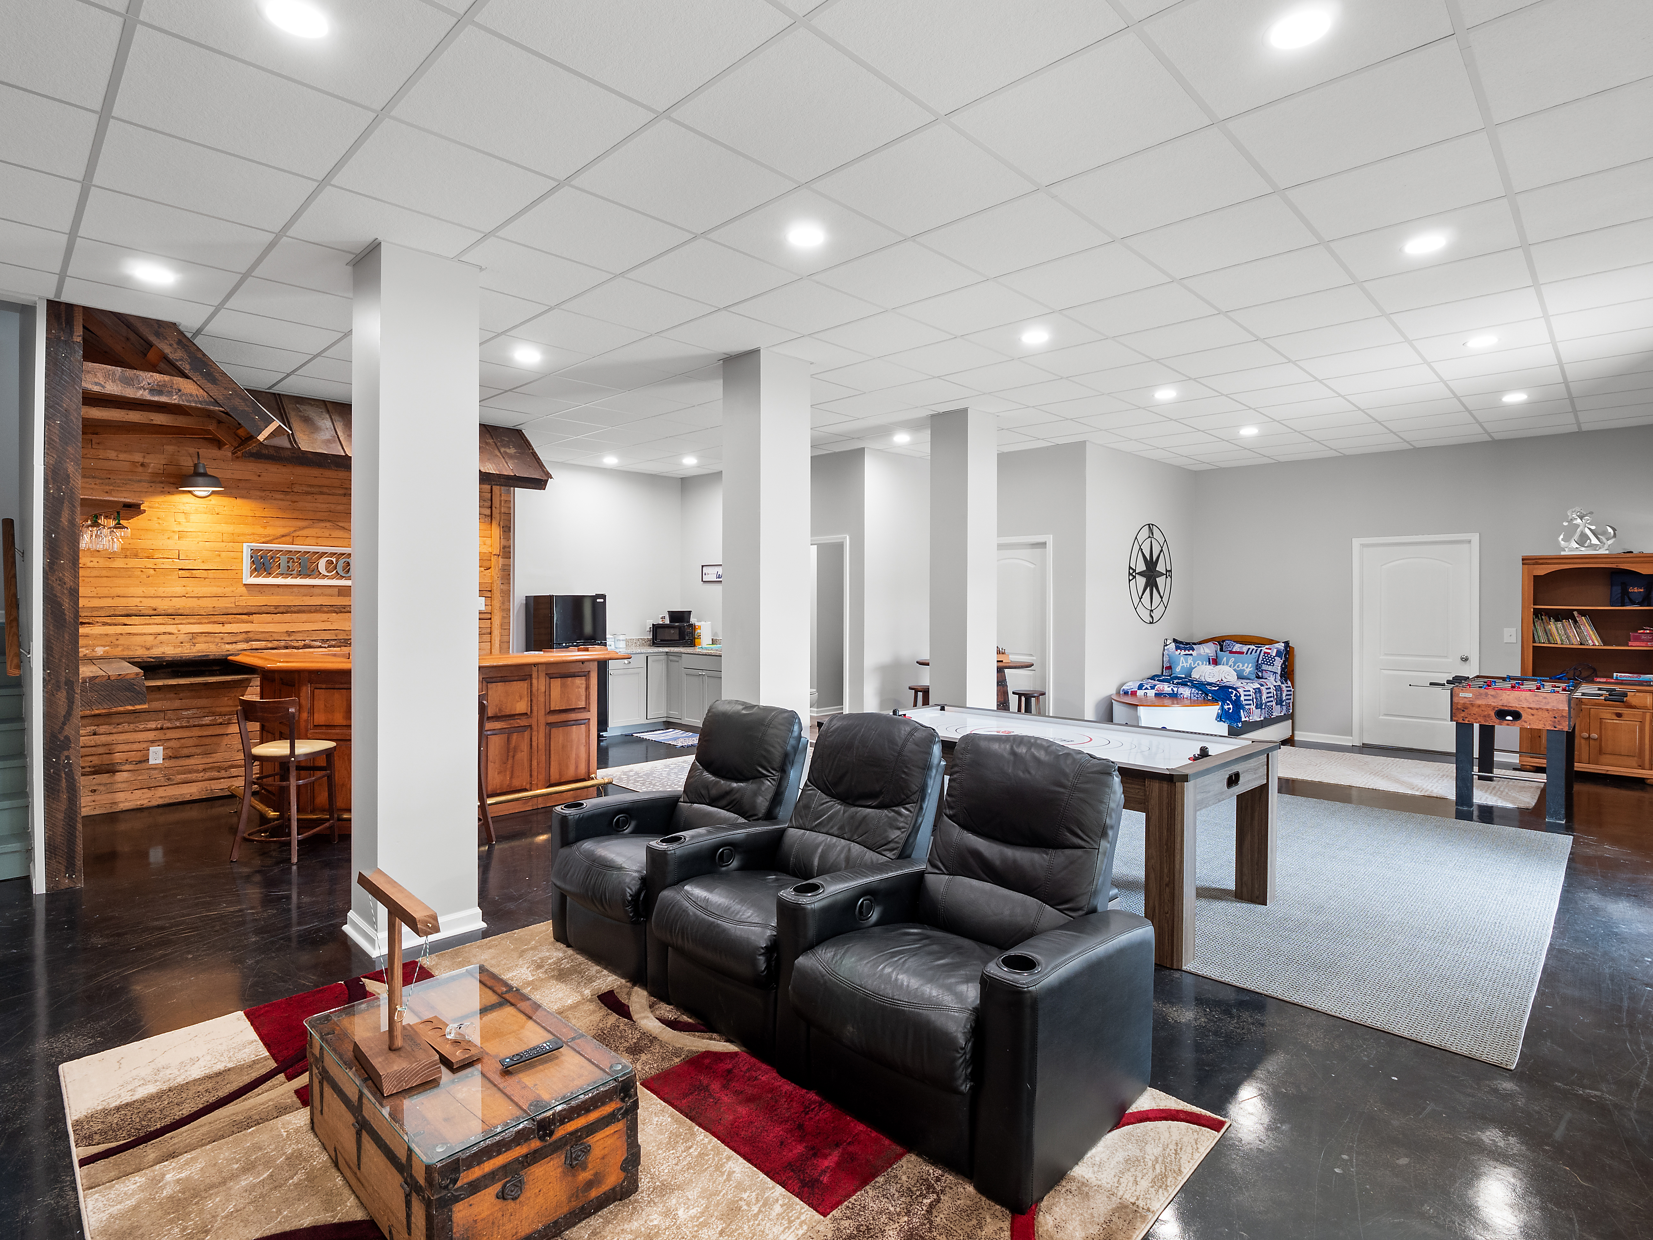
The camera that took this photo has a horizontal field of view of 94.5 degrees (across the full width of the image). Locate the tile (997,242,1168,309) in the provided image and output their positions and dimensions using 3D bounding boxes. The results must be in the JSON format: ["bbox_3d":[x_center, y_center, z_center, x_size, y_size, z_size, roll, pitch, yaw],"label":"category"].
[{"bbox_3d":[1.242,-1.659,3.695,0.605,0.030,0.605,1,1,44],"label":"tile"}]

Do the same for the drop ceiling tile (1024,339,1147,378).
[{"bbox_3d":[1.663,-1.669,4.888,0.590,0.020,0.590,1,1,44],"label":"drop ceiling tile"}]

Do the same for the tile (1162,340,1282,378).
[{"bbox_3d":[2.516,-1.654,4.843,0.594,0.025,0.592,1,2,44],"label":"tile"}]

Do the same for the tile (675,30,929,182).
[{"bbox_3d":[-0.069,-1.595,2.409,0.594,0.025,0.592,1,2,44],"label":"tile"}]

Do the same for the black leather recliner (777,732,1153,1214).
[{"bbox_3d":[0.478,0.957,2.518,0.904,1.056,0.901,1,2,44],"label":"black leather recliner"}]

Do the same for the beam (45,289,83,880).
[{"bbox_3d":[-3.995,-0.128,4.005,0.140,3.033,0.145,1,1,44],"label":"beam"}]

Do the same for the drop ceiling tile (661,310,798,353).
[{"bbox_3d":[-0.581,-1.704,4.544,0.607,0.021,0.607,2,2,45],"label":"drop ceiling tile"}]

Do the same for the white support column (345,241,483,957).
[{"bbox_3d":[-1.952,-0.098,3.605,0.450,3.096,0.450,1,1,44],"label":"white support column"}]

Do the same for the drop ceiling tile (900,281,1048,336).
[{"bbox_3d":[0.795,-1.685,4.139,0.607,0.021,0.607,2,2,45],"label":"drop ceiling tile"}]

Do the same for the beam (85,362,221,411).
[{"bbox_3d":[-3.800,-1.319,4.370,0.110,0.145,0.680,1,1,44],"label":"beam"}]

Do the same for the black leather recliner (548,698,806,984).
[{"bbox_3d":[-0.636,0.906,3.424,0.690,1.000,0.900,1,1,44],"label":"black leather recliner"}]

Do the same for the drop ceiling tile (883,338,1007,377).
[{"bbox_3d":[0.783,-1.710,4.968,0.607,0.021,0.607,2,2,45],"label":"drop ceiling tile"}]

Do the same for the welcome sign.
[{"bbox_3d":[-4.009,-0.437,6.110,1.043,0.306,0.039,-1,2,-41],"label":"welcome sign"}]

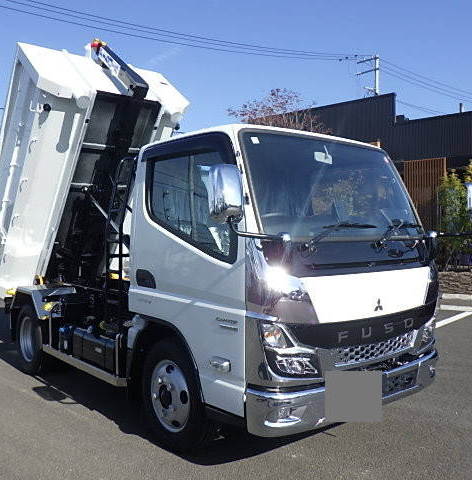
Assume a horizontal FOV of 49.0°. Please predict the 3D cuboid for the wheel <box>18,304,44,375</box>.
[{"bbox_3d":[-1.981,0.979,5.143,0.200,0.695,0.695,-1,0,-40],"label":"wheel"}]

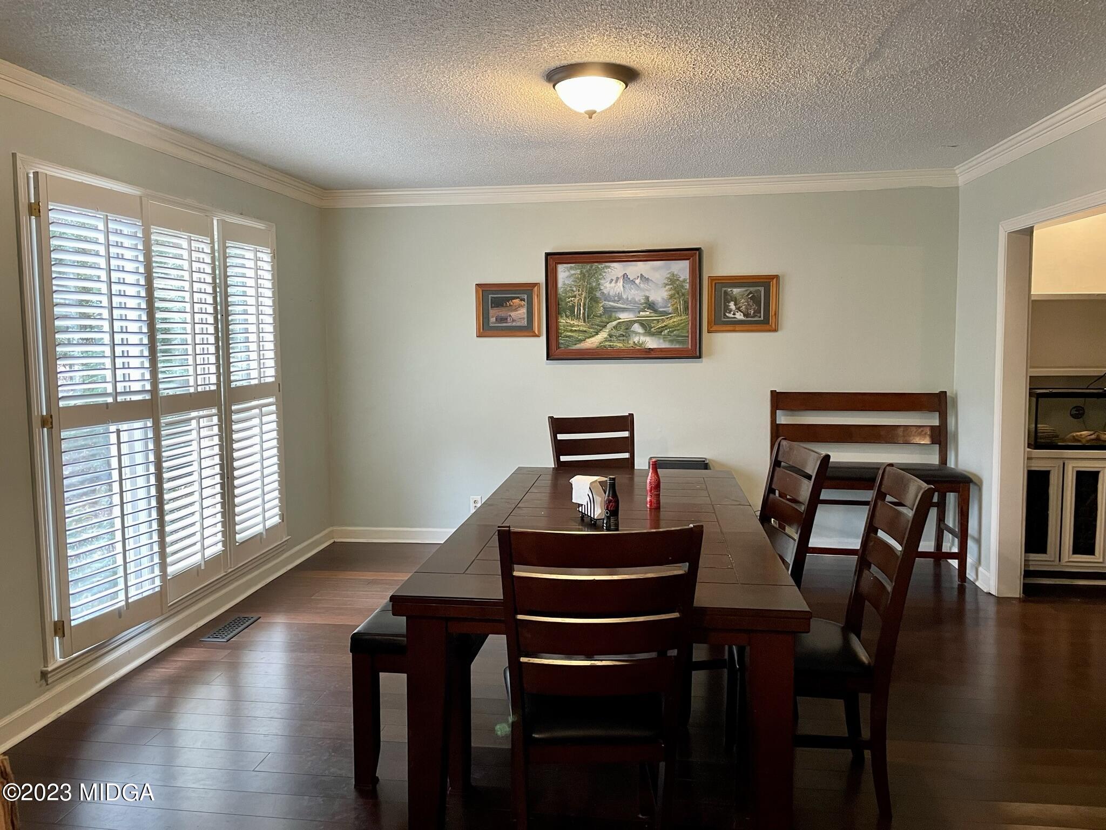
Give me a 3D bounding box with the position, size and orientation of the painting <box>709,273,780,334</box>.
[{"bbox_3d":[1.228,-0.717,5.363,0.444,0.361,0.025,0,6,8],"label":"painting"}]

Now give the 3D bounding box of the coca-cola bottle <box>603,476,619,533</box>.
[{"bbox_3d":[0.202,0.300,2.852,0.053,0.183,0.053,0,6,7],"label":"coca-cola bottle"}]

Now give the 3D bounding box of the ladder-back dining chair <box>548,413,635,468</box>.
[{"bbox_3d":[0.259,0.540,4.159,0.470,1.030,0.560,-2,6,-8],"label":"ladder-back dining chair"}]

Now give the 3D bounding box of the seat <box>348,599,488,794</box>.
[{"bbox_3d":[-0.356,0.894,3.285,0.415,0.515,1.280,0,6,7],"label":"seat"}]

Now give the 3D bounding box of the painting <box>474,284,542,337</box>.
[{"bbox_3d":[-0.294,-0.700,5.572,0.437,0.359,0.027,0,6,7],"label":"painting"}]

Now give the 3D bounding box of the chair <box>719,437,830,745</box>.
[{"bbox_3d":[0.709,0.631,3.193,0.560,1.030,0.470,-1,6,2],"label":"chair"}]

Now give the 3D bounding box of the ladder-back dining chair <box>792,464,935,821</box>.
[{"bbox_3d":[0.834,0.683,2.654,0.565,1.030,0.470,0,6,5],"label":"ladder-back dining chair"}]

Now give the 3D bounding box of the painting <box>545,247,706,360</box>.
[{"bbox_3d":[0.463,-0.721,5.467,1.009,0.711,0.040,0,6,7],"label":"painting"}]

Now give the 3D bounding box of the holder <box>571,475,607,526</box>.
[{"bbox_3d":[0.135,0.309,3.107,0.080,0.175,0.140,-3,6,-24],"label":"holder"}]

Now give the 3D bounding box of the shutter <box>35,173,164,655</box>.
[{"bbox_3d":[-1.846,0.003,3.455,0.050,1.864,0.570,1,6,14],"label":"shutter"}]

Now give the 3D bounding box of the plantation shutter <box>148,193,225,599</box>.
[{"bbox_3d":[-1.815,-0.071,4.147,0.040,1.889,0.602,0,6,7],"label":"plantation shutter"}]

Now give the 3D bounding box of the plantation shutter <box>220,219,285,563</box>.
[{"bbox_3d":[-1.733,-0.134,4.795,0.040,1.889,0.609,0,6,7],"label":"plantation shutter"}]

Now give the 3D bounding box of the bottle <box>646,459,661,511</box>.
[{"bbox_3d":[0.387,0.261,3.187,0.053,0.191,0.053,0,6,7],"label":"bottle"}]

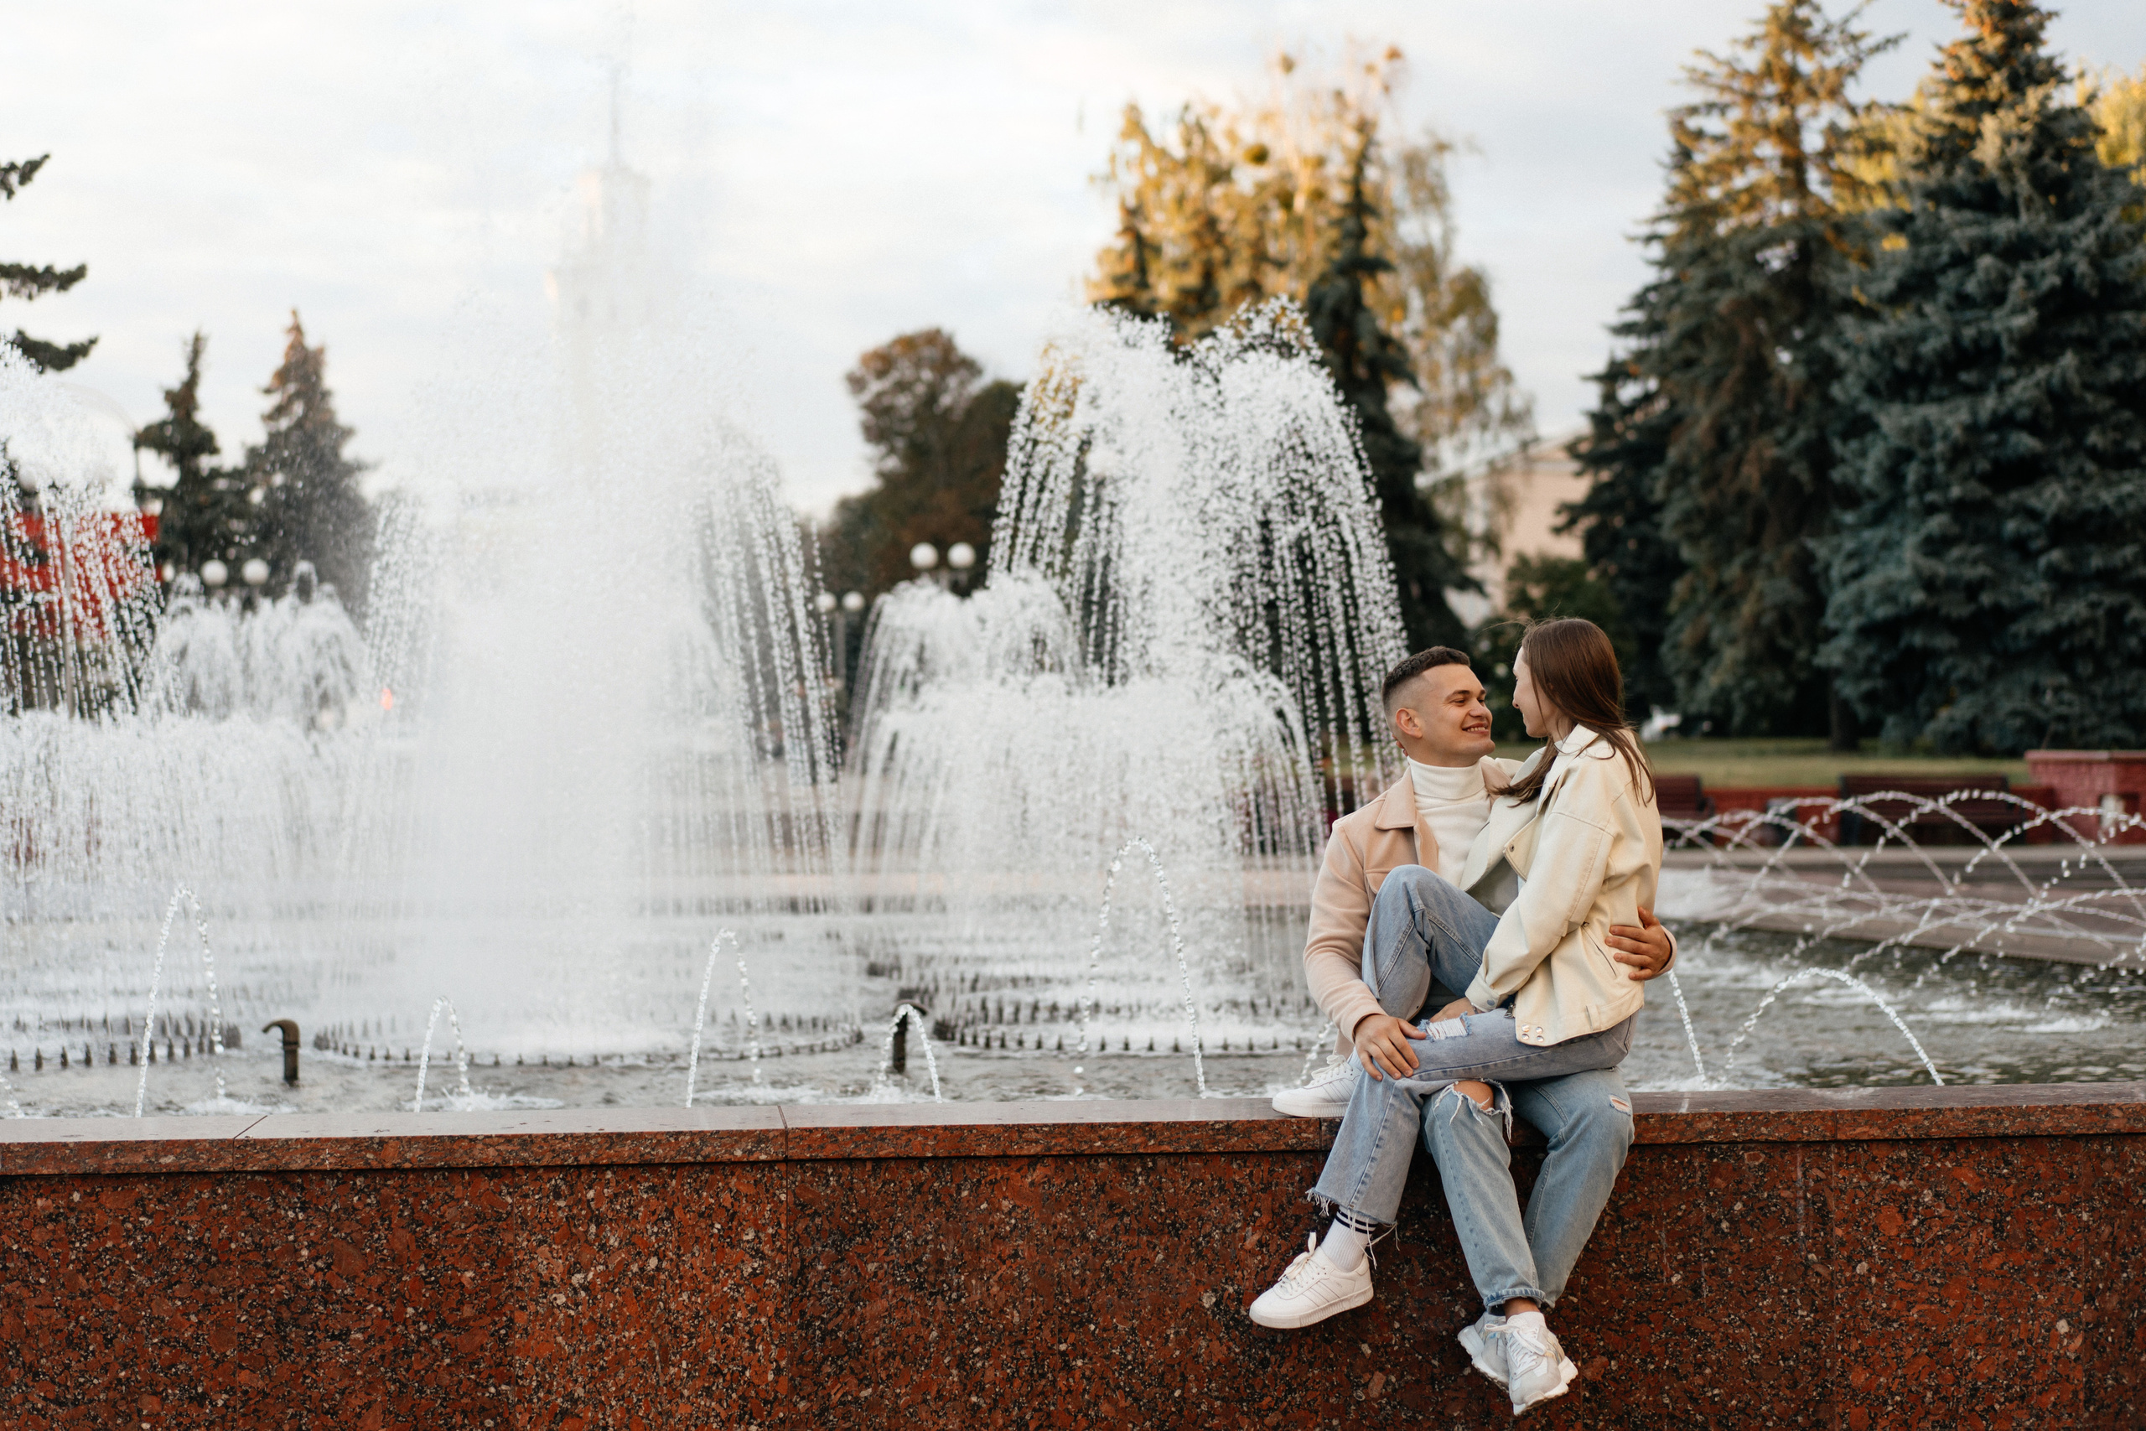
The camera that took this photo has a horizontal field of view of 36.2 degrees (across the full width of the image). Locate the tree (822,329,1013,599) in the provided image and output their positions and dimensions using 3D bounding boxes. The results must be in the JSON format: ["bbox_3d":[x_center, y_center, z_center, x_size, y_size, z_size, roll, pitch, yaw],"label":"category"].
[{"bbox_3d":[-3.900,-4.400,84.000,5.600,11.200,5.400,0,0,0],"label":"tree"}]

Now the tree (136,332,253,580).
[{"bbox_3d":[-22.600,-4.350,84.000,3.600,11.100,3.600,0,0,0],"label":"tree"}]

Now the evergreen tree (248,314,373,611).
[{"bbox_3d":[-19.700,-4.600,84.000,3.800,11.600,3.800,0,0,0],"label":"evergreen tree"}]

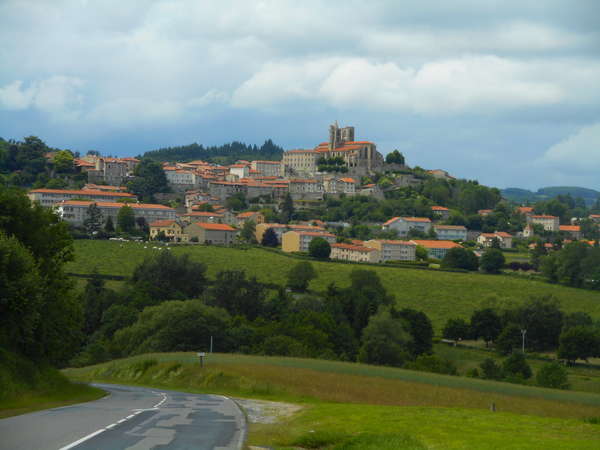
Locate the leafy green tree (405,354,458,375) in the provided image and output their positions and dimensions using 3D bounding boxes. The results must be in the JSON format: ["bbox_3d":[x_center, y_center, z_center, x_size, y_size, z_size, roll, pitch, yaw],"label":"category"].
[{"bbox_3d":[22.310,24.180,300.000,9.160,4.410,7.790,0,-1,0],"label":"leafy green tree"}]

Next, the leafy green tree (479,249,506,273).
[{"bbox_3d":[87.100,16.290,800.000,10.860,11.310,10.860,0,-1,0],"label":"leafy green tree"}]

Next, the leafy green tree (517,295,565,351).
[{"bbox_3d":[65.570,26.880,480.000,12.490,14.930,12.490,0,-1,0],"label":"leafy green tree"}]

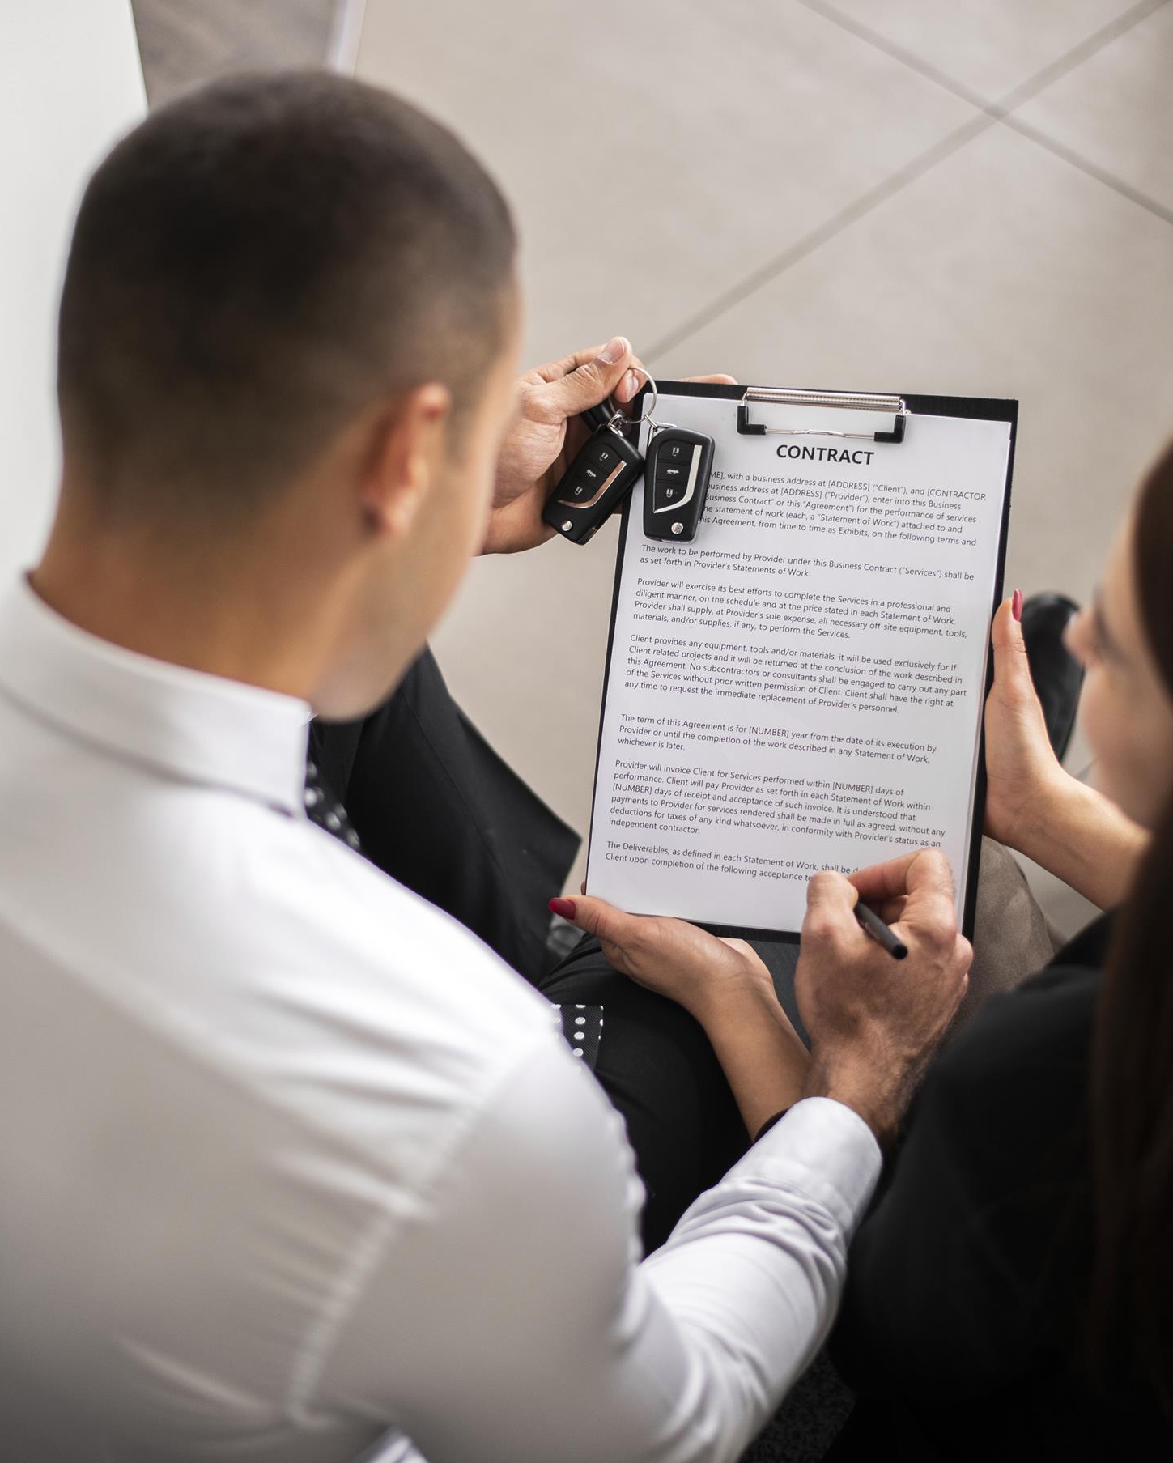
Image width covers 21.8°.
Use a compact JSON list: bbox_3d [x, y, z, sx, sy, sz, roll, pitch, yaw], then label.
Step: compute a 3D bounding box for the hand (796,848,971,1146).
[{"bbox_3d":[0.162,0.143,1.655,0.095,0.085,0.158,1,87,6],"label":"hand"}]

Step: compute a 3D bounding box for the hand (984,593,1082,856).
[{"bbox_3d":[0.225,-0.013,1.710,0.088,0.060,0.162,-25,84,3],"label":"hand"}]

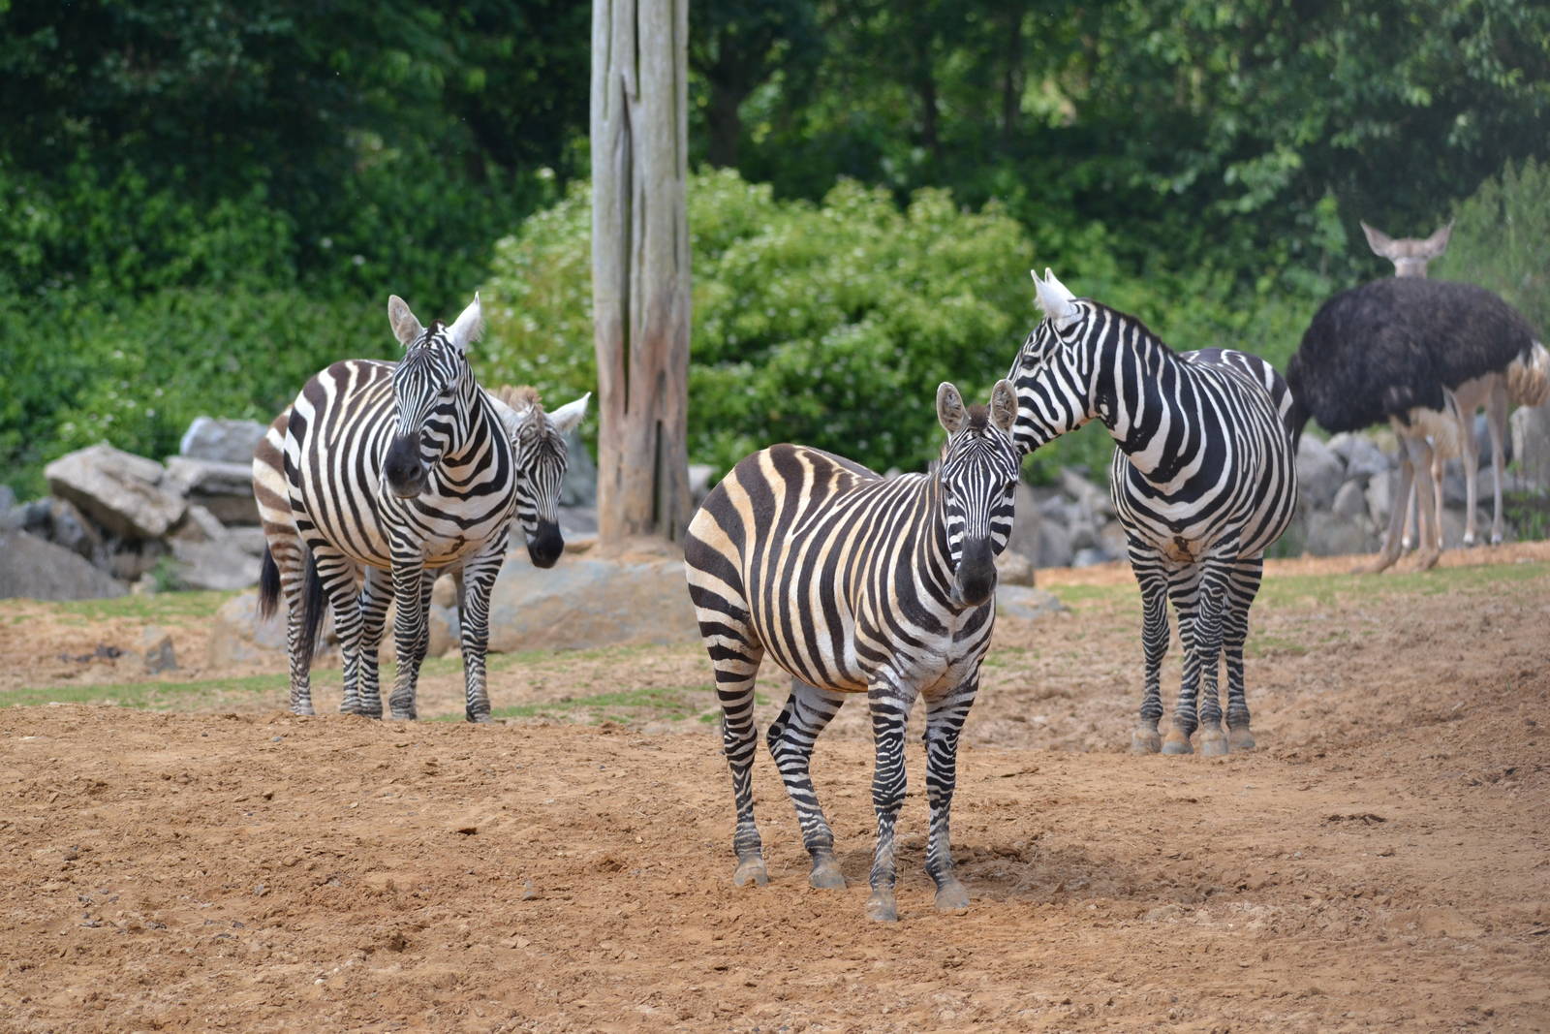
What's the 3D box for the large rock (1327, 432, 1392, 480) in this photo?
[{"bbox_3d":[2.699,-0.282,74.500,0.290,0.210,0.260,0,2,0],"label":"large rock"}]

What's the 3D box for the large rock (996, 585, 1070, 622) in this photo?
[{"bbox_3d":[0.997,0.346,64.500,0.360,0.140,0.300,0,2,0],"label":"large rock"}]

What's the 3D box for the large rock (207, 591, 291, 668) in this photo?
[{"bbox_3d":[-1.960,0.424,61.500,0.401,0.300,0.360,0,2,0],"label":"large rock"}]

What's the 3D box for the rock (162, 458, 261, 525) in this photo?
[{"bbox_3d":[-2.440,-0.117,70.800,0.489,0.302,0.420,0,2,0],"label":"rock"}]

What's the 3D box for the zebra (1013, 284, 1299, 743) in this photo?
[{"bbox_3d":[1.224,-0.014,52.200,0.870,1.560,1.550,0,2,12],"label":"zebra"}]

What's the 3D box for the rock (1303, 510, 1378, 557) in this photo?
[{"bbox_3d":[2.557,0.074,73.000,0.330,0.210,0.280,0,2,0],"label":"rock"}]

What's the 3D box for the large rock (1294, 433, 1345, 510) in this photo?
[{"bbox_3d":[2.462,-0.208,74.000,0.300,0.330,0.300,0,2,0],"label":"large rock"}]

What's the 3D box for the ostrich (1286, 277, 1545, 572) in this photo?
[{"bbox_3d":[2.823,-0.424,73.000,1.340,1.320,0.620,0,2,-7],"label":"ostrich"}]

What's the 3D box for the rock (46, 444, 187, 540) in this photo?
[{"bbox_3d":[-2.854,-0.113,70.000,0.620,0.420,0.500,0,2,0],"label":"rock"}]

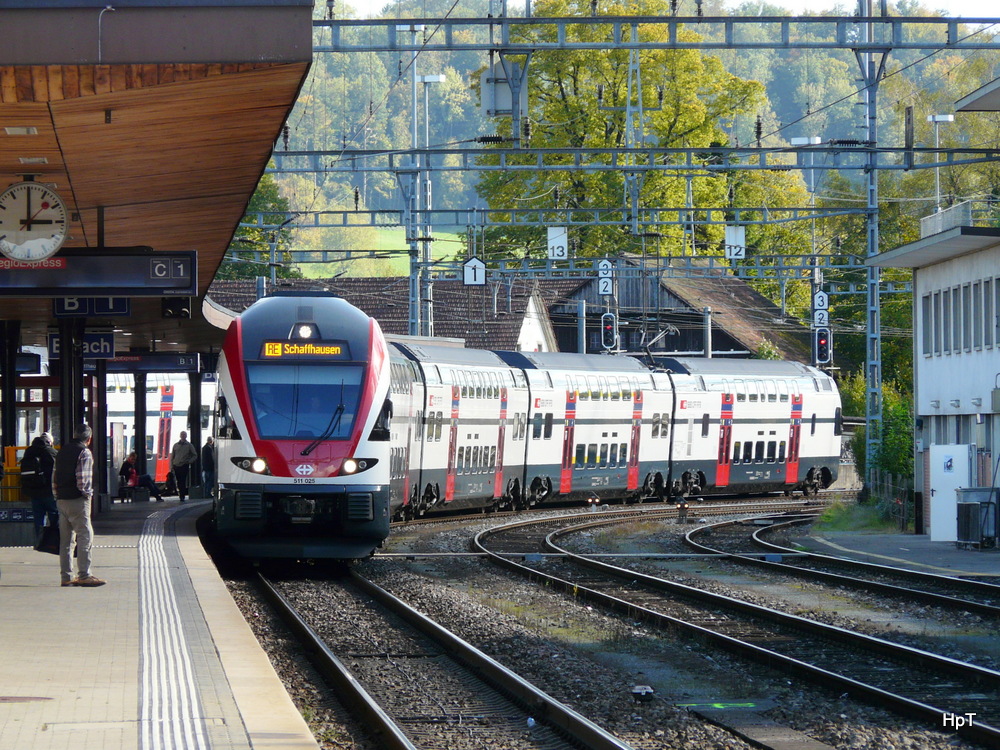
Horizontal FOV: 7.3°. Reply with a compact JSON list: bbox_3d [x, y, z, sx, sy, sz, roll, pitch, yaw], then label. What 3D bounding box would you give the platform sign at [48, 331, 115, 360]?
[{"bbox_3d":[-7.883,-0.537,147.000,1.260,0.520,0.150,0,0,-2],"label":"platform sign"}]

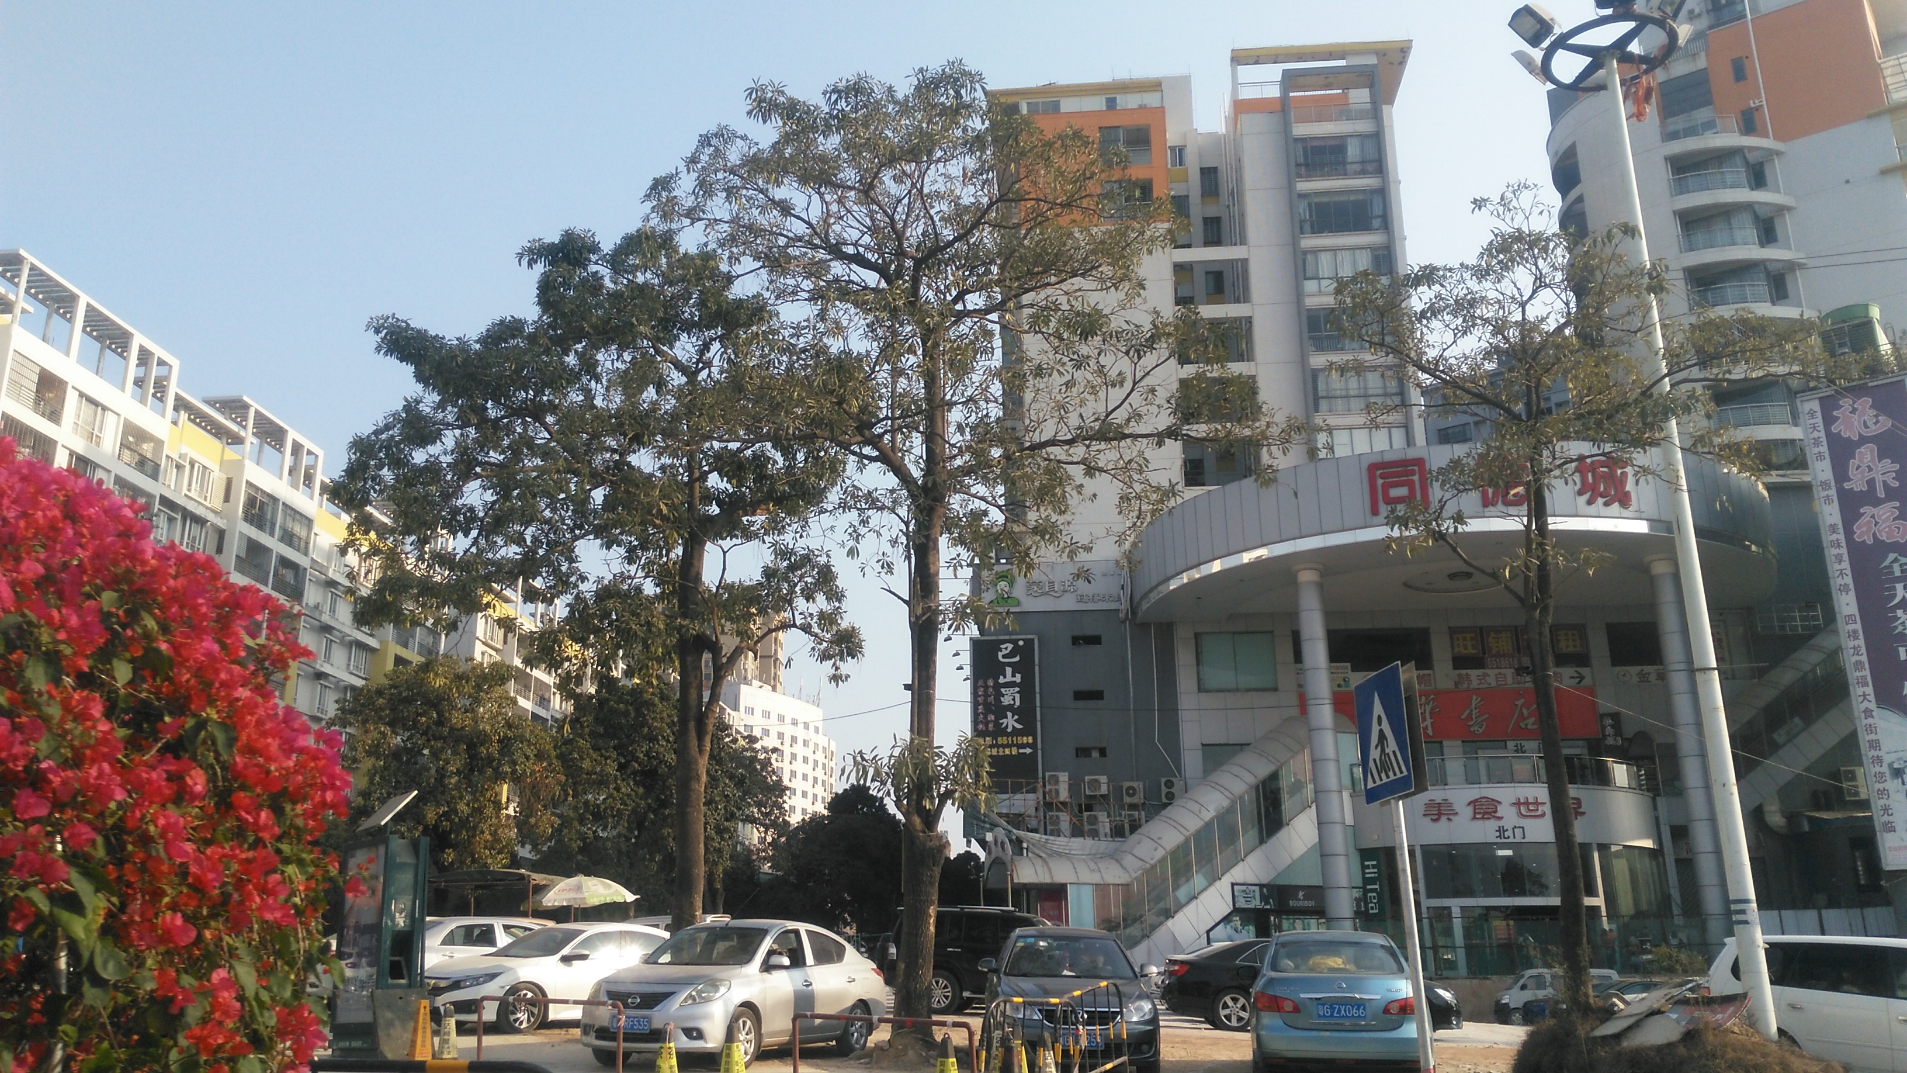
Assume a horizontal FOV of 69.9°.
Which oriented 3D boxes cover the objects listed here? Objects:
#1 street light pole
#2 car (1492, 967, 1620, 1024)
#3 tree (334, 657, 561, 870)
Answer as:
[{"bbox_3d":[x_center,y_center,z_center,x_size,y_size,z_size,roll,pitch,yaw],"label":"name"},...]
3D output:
[{"bbox_3d":[7.348,-0.291,13.778,0.240,10.500,0.240,0,-16,0],"label":"street light pole"},{"bbox_3d":[20.150,15.350,45.600,4.150,1.850,1.660,-4,-17,11],"label":"car"},{"bbox_3d":[-12.190,6.753,32.419,5.701,7.846,5.600,-1,-16,0],"label":"tree"}]

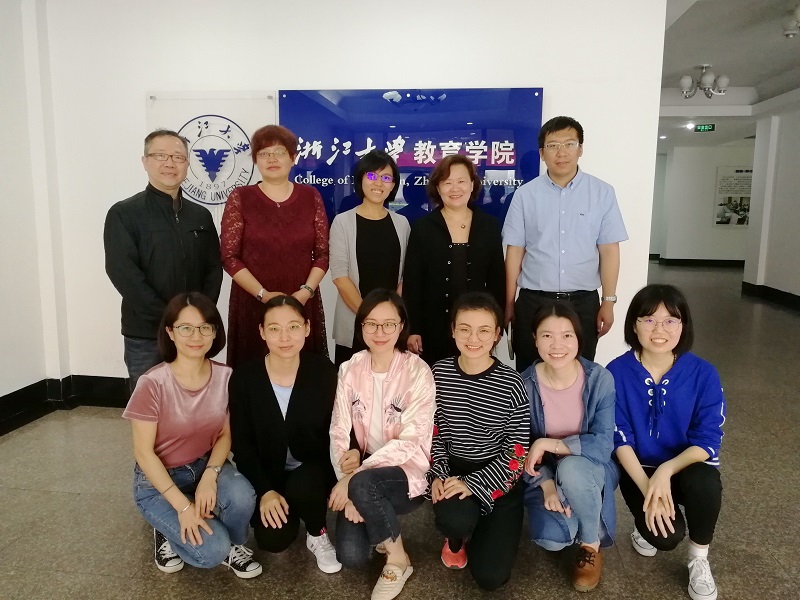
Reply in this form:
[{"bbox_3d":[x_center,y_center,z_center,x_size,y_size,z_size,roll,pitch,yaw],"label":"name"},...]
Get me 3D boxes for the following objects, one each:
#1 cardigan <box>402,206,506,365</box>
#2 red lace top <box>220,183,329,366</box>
[{"bbox_3d":[0.236,-0.035,2.701,0.450,0.723,0.300,0,8,-5],"label":"cardigan"},{"bbox_3d":[-0.514,-0.063,2.597,0.460,0.830,0.300,-1,8,-14],"label":"red lace top"}]

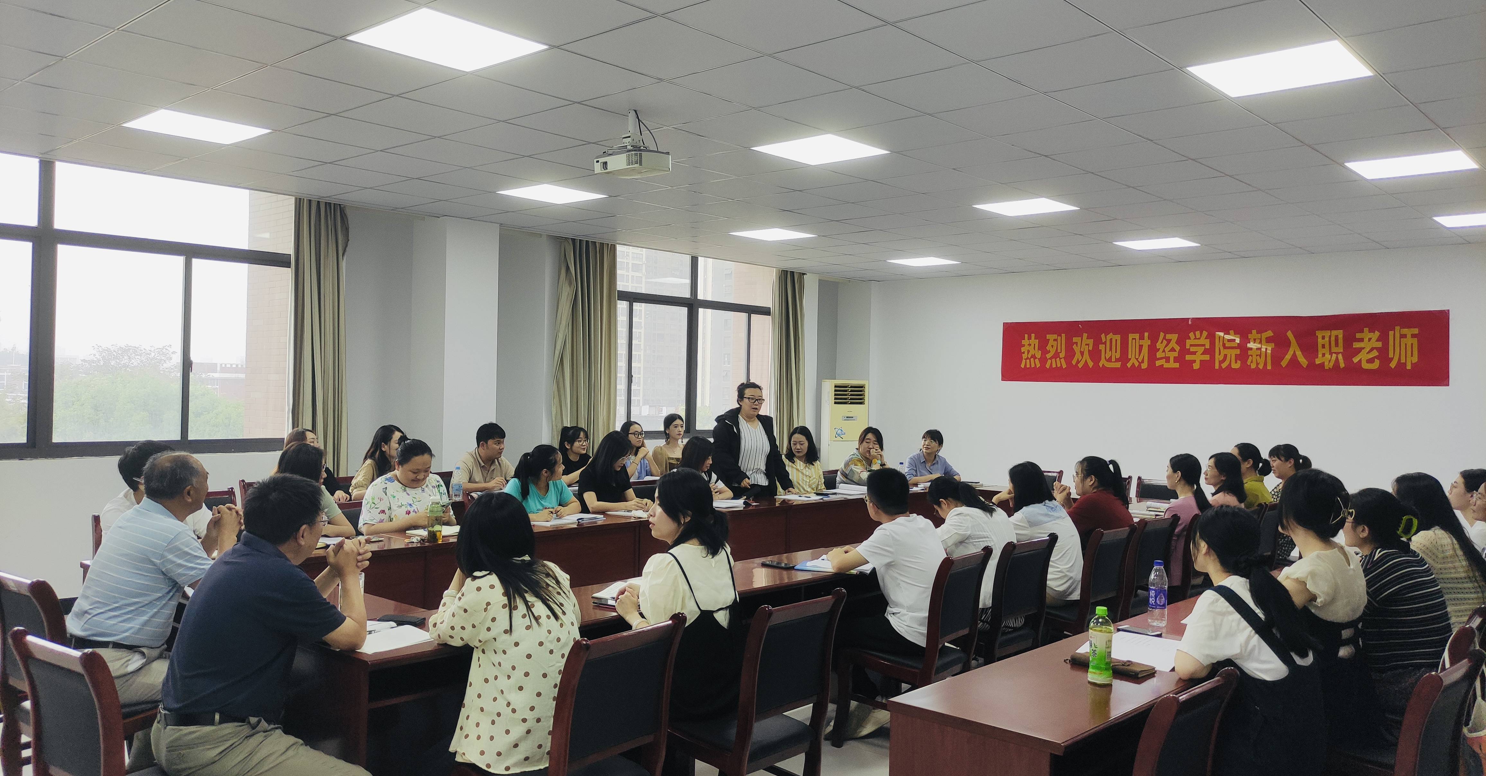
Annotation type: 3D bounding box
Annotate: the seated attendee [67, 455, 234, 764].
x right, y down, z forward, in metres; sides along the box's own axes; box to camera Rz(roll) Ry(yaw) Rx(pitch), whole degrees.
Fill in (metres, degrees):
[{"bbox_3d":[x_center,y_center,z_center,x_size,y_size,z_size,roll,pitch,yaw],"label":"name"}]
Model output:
[{"bbox_3d":[-2.142,0.890,3.915,0.520,1.310,0.740,1,0,42],"label":"seated attendee"}]

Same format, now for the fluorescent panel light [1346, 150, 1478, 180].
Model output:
[{"bbox_3d":[3.904,-1.307,6.240,0.585,0.040,0.585,1,0,42],"label":"fluorescent panel light"}]

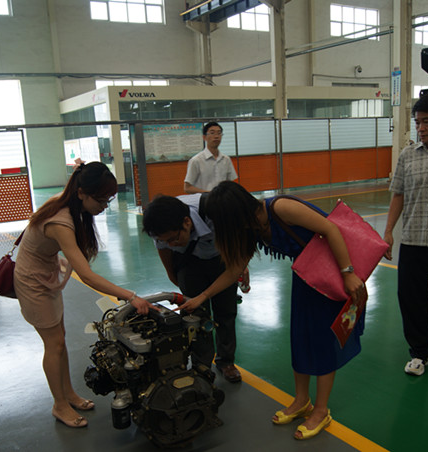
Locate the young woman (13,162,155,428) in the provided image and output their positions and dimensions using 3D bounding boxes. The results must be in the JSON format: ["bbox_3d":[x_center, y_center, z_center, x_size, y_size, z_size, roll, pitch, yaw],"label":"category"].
[{"bbox_3d":[-0.717,0.388,2.835,0.750,1.430,0.430,-1,11,13],"label":"young woman"}]

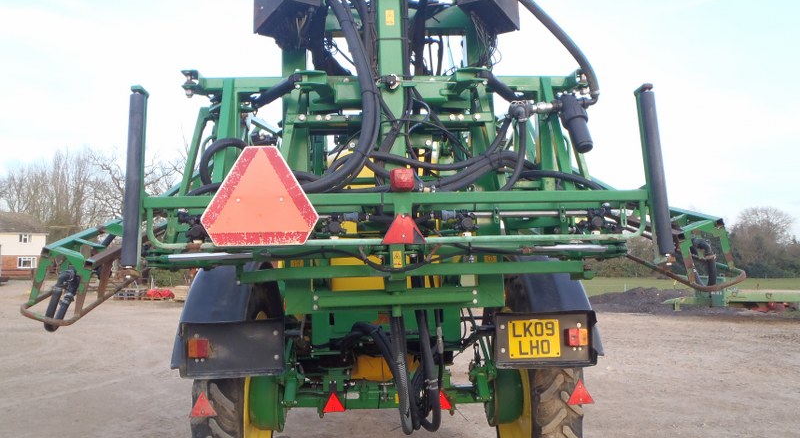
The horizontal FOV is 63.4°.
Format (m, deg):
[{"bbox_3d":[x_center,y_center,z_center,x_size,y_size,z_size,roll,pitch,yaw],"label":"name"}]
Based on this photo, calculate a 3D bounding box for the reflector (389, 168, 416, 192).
[{"bbox_3d":[0.009,-0.140,2.320,0.085,0.080,0.055,0,-4,-6],"label":"reflector"}]

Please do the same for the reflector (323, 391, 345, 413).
[{"bbox_3d":[-0.436,1.216,4.280,0.147,0.137,0.012,-1,-4,-3],"label":"reflector"}]

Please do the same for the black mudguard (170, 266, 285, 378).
[{"bbox_3d":[-0.940,0.570,3.970,0.600,0.630,1.050,-1,-4,-3],"label":"black mudguard"}]

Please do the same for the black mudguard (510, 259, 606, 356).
[{"bbox_3d":[0.785,0.520,4.060,0.580,0.600,1.050,-1,-4,-3],"label":"black mudguard"}]

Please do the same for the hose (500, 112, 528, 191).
[{"bbox_3d":[0.435,-0.257,2.460,0.100,0.300,0.090,-1,-4,-3],"label":"hose"}]

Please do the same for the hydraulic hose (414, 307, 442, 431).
[{"bbox_3d":[0.131,0.693,2.980,0.115,0.535,0.200,-1,-4,-3],"label":"hydraulic hose"}]

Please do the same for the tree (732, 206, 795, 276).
[{"bbox_3d":[39.322,2.434,70.000,6.800,7.600,6.500,-3,-4,27],"label":"tree"}]

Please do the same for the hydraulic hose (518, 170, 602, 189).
[{"bbox_3d":[0.640,-0.158,2.580,0.335,0.080,0.130,-1,-4,-3],"label":"hydraulic hose"}]

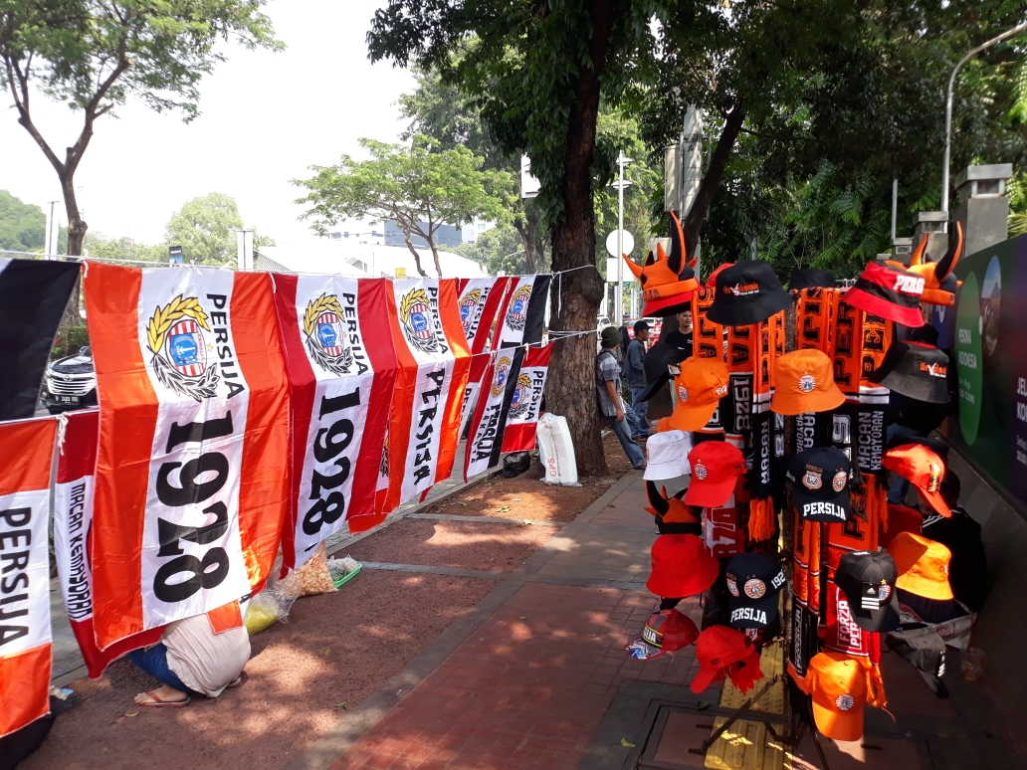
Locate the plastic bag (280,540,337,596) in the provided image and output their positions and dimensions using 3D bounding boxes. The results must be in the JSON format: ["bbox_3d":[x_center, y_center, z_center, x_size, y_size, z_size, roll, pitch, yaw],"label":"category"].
[{"bbox_3d":[-1.270,1.090,4.920,0.360,0.340,0.300,1,5,20],"label":"plastic bag"}]

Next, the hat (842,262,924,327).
[{"bbox_3d":[1.269,-0.313,2.750,0.270,0.160,0.280,-3,20,-30],"label":"hat"}]

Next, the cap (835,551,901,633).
[{"bbox_3d":[1.157,0.679,2.620,0.190,0.160,0.260,-2,35,-14],"label":"cap"}]

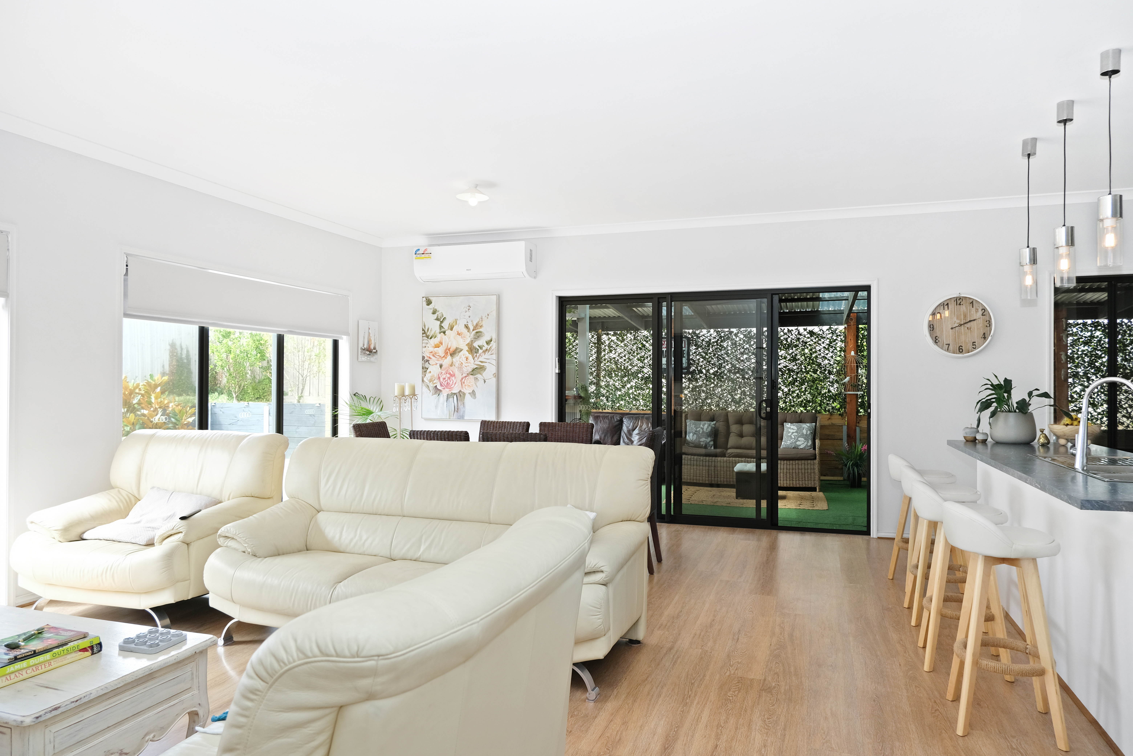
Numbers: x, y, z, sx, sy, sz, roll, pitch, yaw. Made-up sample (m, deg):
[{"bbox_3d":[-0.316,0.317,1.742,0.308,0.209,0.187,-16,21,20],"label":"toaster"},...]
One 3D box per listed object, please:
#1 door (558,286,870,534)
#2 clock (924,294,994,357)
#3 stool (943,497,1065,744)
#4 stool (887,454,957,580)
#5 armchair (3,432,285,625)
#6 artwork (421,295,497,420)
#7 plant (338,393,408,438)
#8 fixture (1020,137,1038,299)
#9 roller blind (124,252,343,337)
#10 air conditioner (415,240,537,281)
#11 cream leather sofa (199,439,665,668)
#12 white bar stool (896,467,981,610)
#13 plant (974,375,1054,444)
[{"bbox_3d":[1.237,0.267,6.472,2.735,2.070,0.100,0,0,18],"label":"door"},{"bbox_3d":[3.108,-0.416,5.729,0.488,0.490,0.065,0,0,18],"label":"clock"},{"bbox_3d":[1.623,0.879,2.700,0.395,0.810,0.410,0,0,19],"label":"stool"},{"bbox_3d":[2.213,0.888,4.492,0.400,0.825,0.400,0,0,18],"label":"stool"},{"bbox_3d":[-2.368,0.813,4.036,1.180,0.960,0.950,0,0,18],"label":"armchair"},{"bbox_3d":[-1.053,-0.210,7.111,0.815,1.210,0.040,0,0,18],"label":"artwork"},{"bbox_3d":[-1.813,0.718,6.731,0.700,1.120,0.700,0,0,19],"label":"plant"},{"bbox_3d":[2.718,-0.930,4.250,0.085,0.938,0.085,0,0,18],"label":"fixture"},{"bbox_3d":[-2.548,-0.598,5.912,0.100,0.425,2.410,0,0,19],"label":"roller blind"},{"bbox_3d":[-0.901,-1.110,7.040,1.190,0.335,0.260,0,0,19],"label":"air conditioner"},{"bbox_3d":[-0.704,0.814,3.462,2.100,0.960,0.940,0,0,18],"label":"cream leather sofa"},{"bbox_3d":[2.010,0.887,3.883,0.395,0.810,0.410,0,0,19],"label":"white bar stool"},{"bbox_3d":[2.821,0.196,4.542,0.470,0.440,0.430,0,0,19],"label":"plant"}]

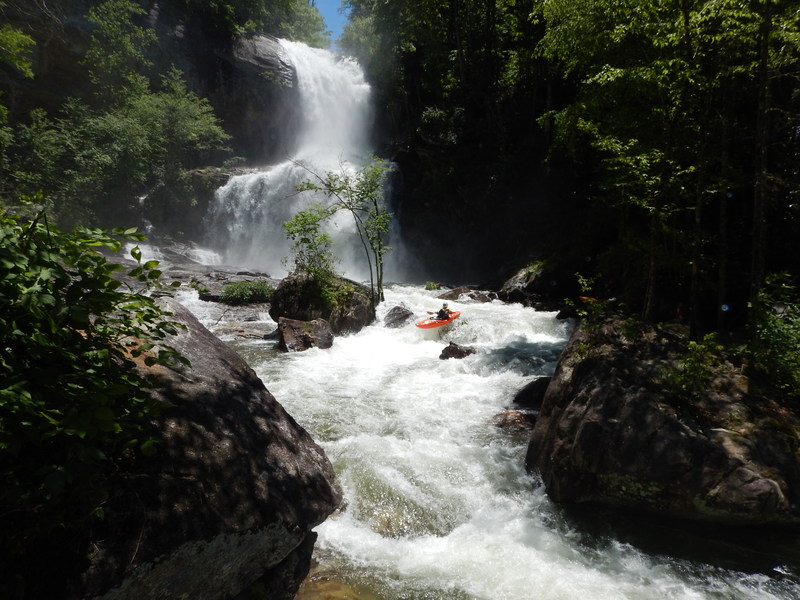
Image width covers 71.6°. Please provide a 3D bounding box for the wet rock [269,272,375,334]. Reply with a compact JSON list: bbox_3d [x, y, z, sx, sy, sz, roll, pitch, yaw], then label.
[{"bbox_3d":[-3.566,0.159,25.200,4.700,2.650,3.900,0,3,0],"label":"wet rock"}]

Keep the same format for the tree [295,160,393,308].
[{"bbox_3d":[-2.651,-3.320,26.500,4.500,7.000,3.700,0,3,0],"label":"tree"}]

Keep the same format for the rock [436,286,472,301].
[{"bbox_3d":[3.183,-0.387,33.000,2.000,0.850,1.500,0,3,0],"label":"rock"}]

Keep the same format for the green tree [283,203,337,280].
[{"bbox_3d":[-4.177,-2.700,25.600,2.450,3.600,2.300,0,3,0],"label":"green tree"}]

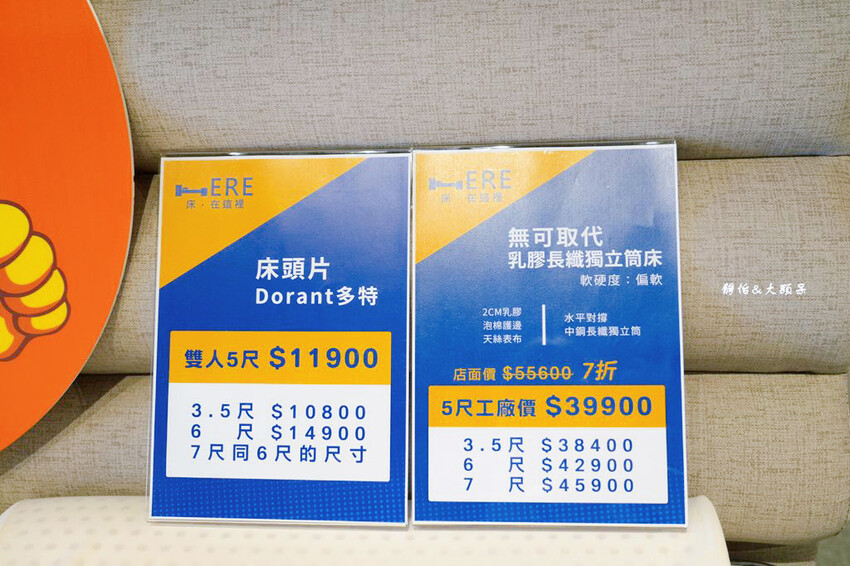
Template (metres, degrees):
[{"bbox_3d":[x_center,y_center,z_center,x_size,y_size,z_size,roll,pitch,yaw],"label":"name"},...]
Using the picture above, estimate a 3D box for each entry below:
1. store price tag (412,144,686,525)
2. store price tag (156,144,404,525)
[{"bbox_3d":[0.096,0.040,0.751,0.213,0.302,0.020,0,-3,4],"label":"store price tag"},{"bbox_3d":[-0.117,0.044,0.775,0.213,0.302,0.020,0,-4,5],"label":"store price tag"}]

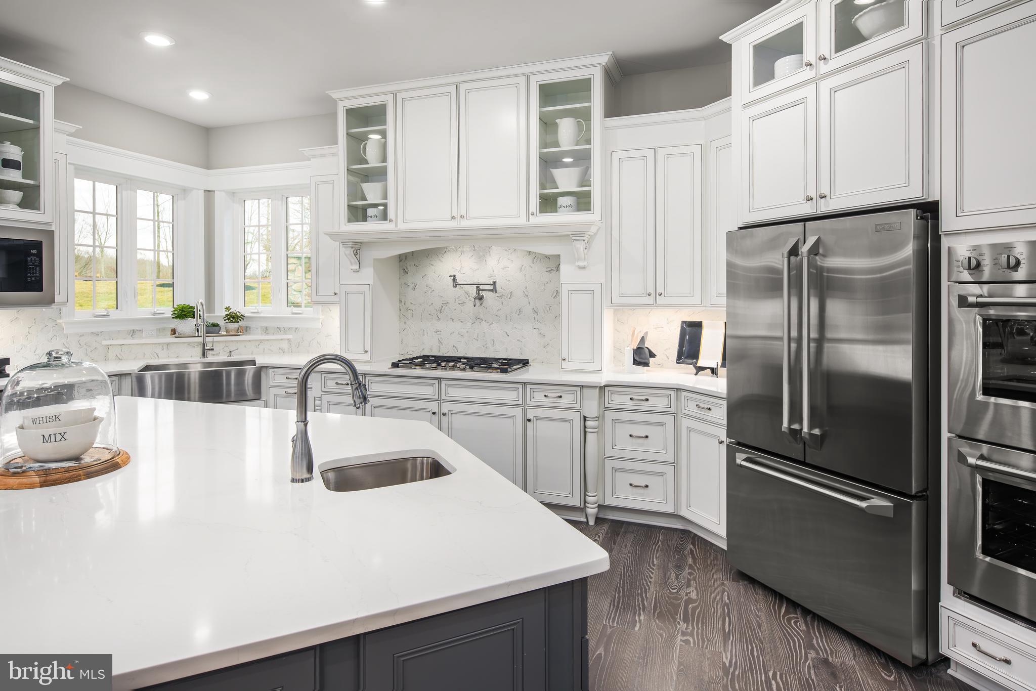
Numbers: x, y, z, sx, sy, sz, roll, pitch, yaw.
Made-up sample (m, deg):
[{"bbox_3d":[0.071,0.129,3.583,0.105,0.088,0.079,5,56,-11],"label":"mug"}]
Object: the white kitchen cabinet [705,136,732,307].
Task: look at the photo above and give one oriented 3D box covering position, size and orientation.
[{"bbox_3d":[1.506,-0.788,3.489,0.330,1.090,0.500,-2,3,-27],"label":"white kitchen cabinet"}]

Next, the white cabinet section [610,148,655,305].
[{"bbox_3d":[0.847,-0.824,3.935,0.286,1.062,0.330,1,3,18],"label":"white cabinet section"}]

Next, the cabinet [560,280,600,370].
[{"bbox_3d":[0.490,-0.143,3.983,0.287,0.612,0.330,1,3,18],"label":"cabinet"}]

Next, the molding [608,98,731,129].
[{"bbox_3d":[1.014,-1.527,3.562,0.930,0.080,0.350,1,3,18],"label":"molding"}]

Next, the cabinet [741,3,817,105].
[{"bbox_3d":[1.525,-1.464,2.868,0.500,0.365,0.437,-1,3,-25],"label":"cabinet"}]

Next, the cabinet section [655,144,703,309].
[{"bbox_3d":[1.137,-0.816,3.838,0.286,1.064,0.330,1,3,18],"label":"cabinet section"}]

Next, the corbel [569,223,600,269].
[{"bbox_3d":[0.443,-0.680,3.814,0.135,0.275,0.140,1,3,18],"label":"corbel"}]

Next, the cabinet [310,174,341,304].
[{"bbox_3d":[-1.556,-0.906,4.752,0.335,1.090,0.330,1,3,18],"label":"cabinet"}]

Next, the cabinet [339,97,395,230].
[{"bbox_3d":[-1.154,-1.467,4.583,0.530,1.071,0.420,1,3,18],"label":"cabinet"}]

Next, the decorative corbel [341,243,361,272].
[{"bbox_3d":[-1.318,-0.698,4.351,0.100,0.230,0.150,1,3,18],"label":"decorative corbel"}]

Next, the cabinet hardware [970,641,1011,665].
[{"bbox_3d":[1.663,1.087,1.931,0.030,0.021,0.118,-2,3,-27],"label":"cabinet hardware"}]

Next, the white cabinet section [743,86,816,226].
[{"bbox_3d":[1.498,-0.922,2.797,0.520,0.591,0.405,-2,3,-28],"label":"white cabinet section"}]

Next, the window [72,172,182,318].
[{"bbox_3d":[-3.448,-0.834,4.848,0.100,1.160,0.990,1,3,18],"label":"window"}]

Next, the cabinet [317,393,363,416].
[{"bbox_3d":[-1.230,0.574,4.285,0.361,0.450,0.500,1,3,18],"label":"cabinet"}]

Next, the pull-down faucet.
[{"bbox_3d":[-0.578,0.208,1.674,0.230,0.370,0.090,-2,3,-30],"label":"pull-down faucet"}]

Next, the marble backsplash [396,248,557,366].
[{"bbox_3d":[-0.325,-0.358,4.501,1.534,0.966,0.040,1,3,18],"label":"marble backsplash"}]

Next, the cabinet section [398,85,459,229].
[{"bbox_3d":[-0.647,-1.457,4.396,0.519,1.063,0.370,1,3,18],"label":"cabinet section"}]

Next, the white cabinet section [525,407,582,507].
[{"bbox_3d":[0.315,0.714,3.815,0.364,0.600,0.520,1,3,18],"label":"white cabinet section"}]

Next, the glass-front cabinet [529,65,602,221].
[{"bbox_3d":[0.396,-1.420,4.071,0.530,1.071,0.420,1,3,18],"label":"glass-front cabinet"}]

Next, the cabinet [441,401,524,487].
[{"bbox_3d":[-0.169,0.693,3.933,0.594,0.620,0.500,1,3,18],"label":"cabinet"}]

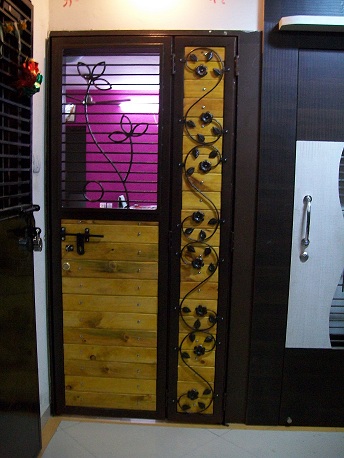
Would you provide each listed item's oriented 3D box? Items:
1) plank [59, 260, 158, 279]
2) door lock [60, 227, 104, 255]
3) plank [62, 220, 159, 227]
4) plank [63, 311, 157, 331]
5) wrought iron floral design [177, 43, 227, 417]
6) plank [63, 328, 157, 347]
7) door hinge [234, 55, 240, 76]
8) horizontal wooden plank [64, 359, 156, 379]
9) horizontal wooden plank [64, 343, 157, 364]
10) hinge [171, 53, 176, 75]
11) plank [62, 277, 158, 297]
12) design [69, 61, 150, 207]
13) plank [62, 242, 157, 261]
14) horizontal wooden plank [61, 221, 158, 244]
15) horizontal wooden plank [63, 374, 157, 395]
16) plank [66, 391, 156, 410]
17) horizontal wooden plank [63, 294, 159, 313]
[{"bbox_3d":[-0.333,0.216,2.430,0.524,0.098,0.022,1,6,4],"label":"plank"},{"bbox_3d":[-0.486,0.070,2.439,0.238,0.150,0.040,1,6,3],"label":"door lock"},{"bbox_3d":[-0.335,-0.033,2.450,0.535,0.030,0.020,1,6,3],"label":"plank"},{"bbox_3d":[-0.337,0.498,2.457,0.518,0.093,0.022,1,6,4],"label":"plank"},{"bbox_3d":[0.151,0.052,2.404,0.225,1.975,0.040,1,6,3],"label":"wrought iron floral design"},{"bbox_3d":[-0.343,0.607,2.519,0.527,0.096,0.020,1,6,3],"label":"plank"},{"bbox_3d":[0.339,-0.840,2.314,0.024,0.105,0.020,1,6,3],"label":"door hinge"},{"bbox_3d":[-0.345,0.789,2.538,0.523,0.088,0.020,1,6,3],"label":"horizontal wooden plank"},{"bbox_3d":[-0.344,0.700,2.529,0.526,0.091,0.020,1,6,3],"label":"horizontal wooden plank"},{"bbox_3d":[0.007,-0.855,2.329,0.024,0.105,0.020,1,6,3],"label":"hinge"},{"bbox_3d":[-0.334,0.311,2.439,0.523,0.092,0.022,1,6,4],"label":"plank"},{"bbox_3d":[-0.321,-0.487,2.360,0.398,0.750,0.020,1,6,4],"label":"design"},{"bbox_3d":[-0.332,0.119,2.420,0.524,0.098,0.022,1,6,4],"label":"plank"},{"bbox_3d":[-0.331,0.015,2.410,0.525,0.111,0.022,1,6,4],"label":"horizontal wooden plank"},{"bbox_3d":[-0.340,0.858,2.492,0.508,0.093,0.022,1,6,4],"label":"horizontal wooden plank"},{"bbox_3d":[-0.340,0.948,2.501,0.507,0.087,0.022,1,6,4],"label":"plank"},{"bbox_3d":[-0.341,0.414,2.498,0.528,0.098,0.020,1,6,3],"label":"horizontal wooden plank"}]

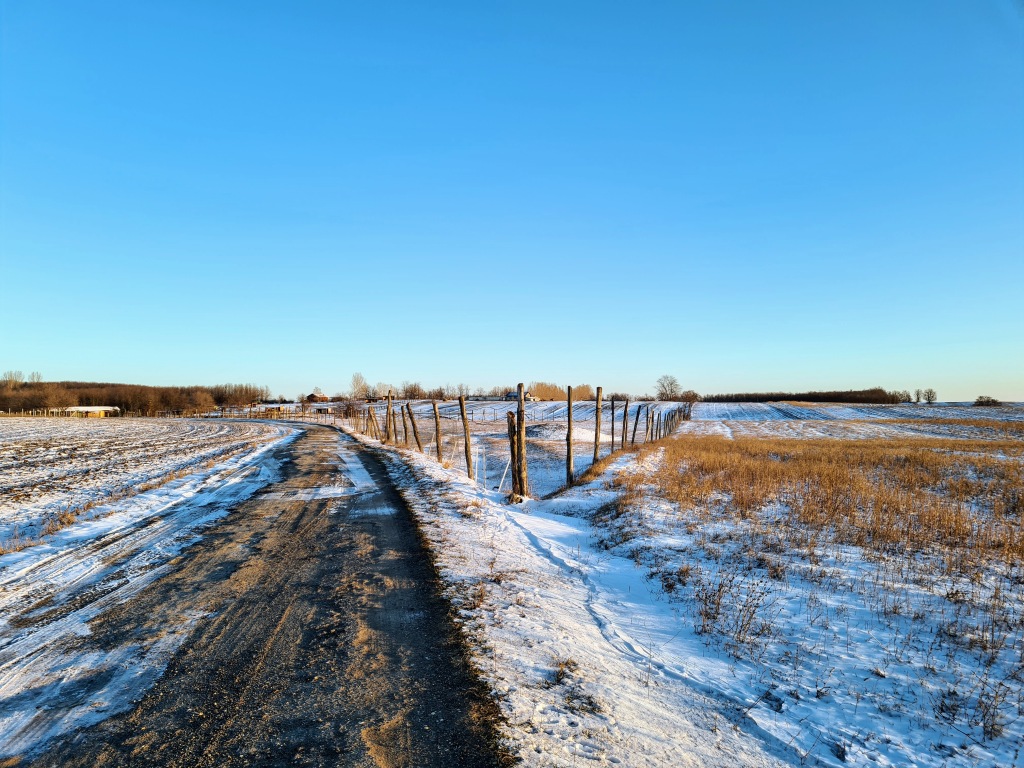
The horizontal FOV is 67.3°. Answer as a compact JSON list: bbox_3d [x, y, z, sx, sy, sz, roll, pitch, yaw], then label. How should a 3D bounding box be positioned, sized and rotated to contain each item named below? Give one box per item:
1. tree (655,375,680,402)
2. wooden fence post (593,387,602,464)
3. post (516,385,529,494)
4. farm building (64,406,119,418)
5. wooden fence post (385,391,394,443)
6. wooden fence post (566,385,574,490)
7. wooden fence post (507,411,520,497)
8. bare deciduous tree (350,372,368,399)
[{"bbox_3d":[60.655,1.365,300.000,10.000,10.200,9.500,0,-2,0],"label":"tree"},{"bbox_3d":[2.253,1.090,20.200,0.140,2.050,0.140,3,-2,0],"label":"wooden fence post"},{"bbox_3d":[0.191,0.981,13.600,0.170,2.020,0.170,2,-2,0],"label":"post"},{"bbox_3d":[-89.998,6.114,165.000,11.800,2.600,6.000,1,-2,-33],"label":"farm building"},{"bbox_3d":[-4.846,1.329,30.500,0.200,2.120,0.200,1,-2,0],"label":"wooden fence post"},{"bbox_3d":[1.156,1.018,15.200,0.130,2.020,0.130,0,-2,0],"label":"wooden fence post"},{"bbox_3d":[0.039,1.229,13.600,0.160,1.520,0.160,-4,-2,0],"label":"wooden fence post"},{"bbox_3d":[-75.348,0.741,380.000,8.800,13.000,8.500,0,-2,0],"label":"bare deciduous tree"}]

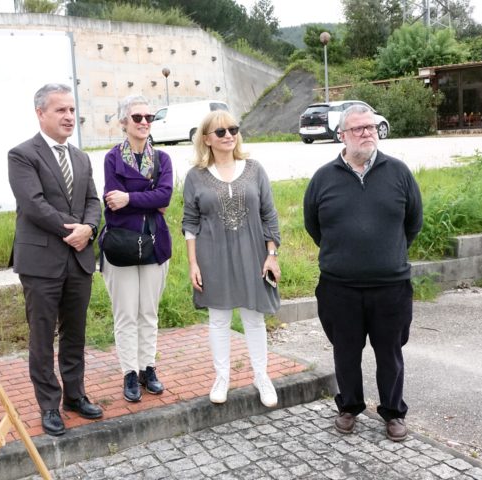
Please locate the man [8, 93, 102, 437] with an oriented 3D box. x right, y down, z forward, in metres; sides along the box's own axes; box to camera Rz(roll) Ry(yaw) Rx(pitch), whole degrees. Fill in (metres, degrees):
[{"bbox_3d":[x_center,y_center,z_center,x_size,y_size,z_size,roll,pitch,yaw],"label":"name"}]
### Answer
[{"bbox_3d":[-0.934,0.091,3.653,0.500,1.735,0.380,-9,10,-34],"label":"man"}]

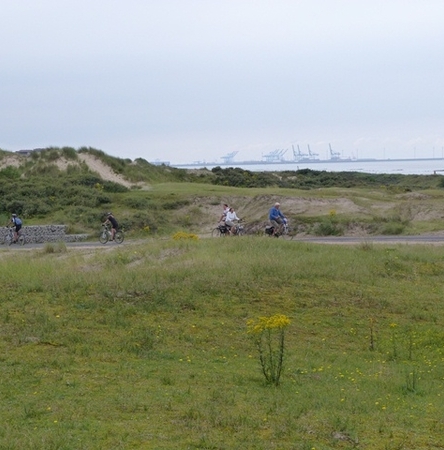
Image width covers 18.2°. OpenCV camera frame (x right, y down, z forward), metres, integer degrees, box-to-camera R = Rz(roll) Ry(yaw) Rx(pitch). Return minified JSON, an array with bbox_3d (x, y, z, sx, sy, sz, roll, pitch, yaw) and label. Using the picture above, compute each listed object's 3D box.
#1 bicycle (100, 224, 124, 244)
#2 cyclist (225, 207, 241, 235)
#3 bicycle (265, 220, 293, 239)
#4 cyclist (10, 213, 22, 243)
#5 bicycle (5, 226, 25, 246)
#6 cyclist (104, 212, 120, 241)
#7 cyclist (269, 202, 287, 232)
[{"bbox_3d":[-5.905,0.521,74.500,1.750,1.050,0.600,1,3,39],"label":"bicycle"},{"bbox_3d":[0.531,-0.082,67.000,0.850,1.500,0.520,1,3,40],"label":"cyclist"},{"bbox_3d":[2.716,0.194,65.500,1.800,1.100,0.600,1,3,41],"label":"bicycle"},{"bbox_3d":[-11.570,0.212,77.500,0.900,1.620,0.520,1,3,41],"label":"cyclist"},{"bbox_3d":[-11.559,0.637,77.500,1.750,1.070,0.600,1,3,41],"label":"bicycle"},{"bbox_3d":[-5.964,0.107,74.500,0.920,1.550,0.500,1,3,39],"label":"cyclist"},{"bbox_3d":[2.659,-0.222,65.500,0.900,1.620,0.550,1,3,40],"label":"cyclist"}]

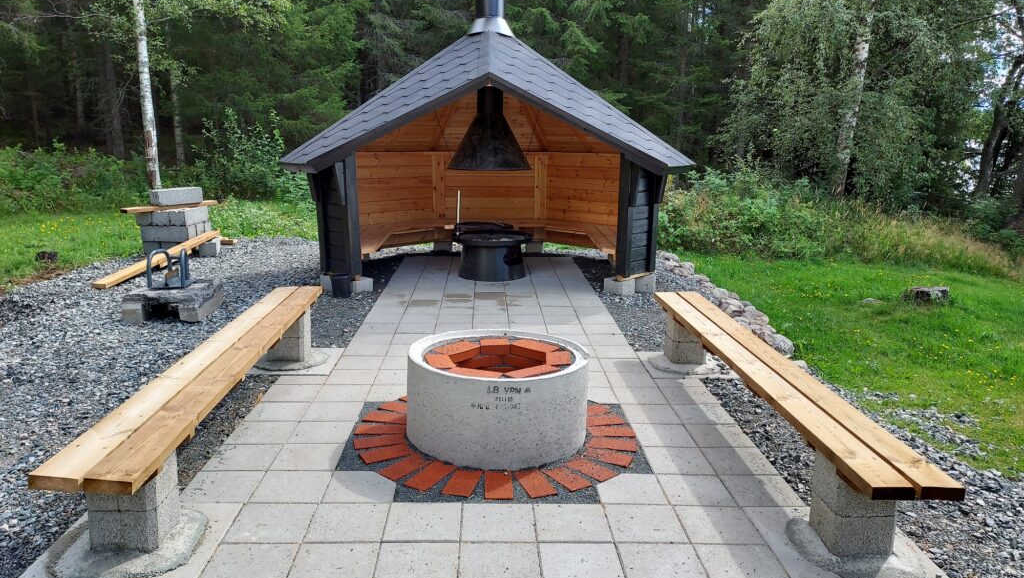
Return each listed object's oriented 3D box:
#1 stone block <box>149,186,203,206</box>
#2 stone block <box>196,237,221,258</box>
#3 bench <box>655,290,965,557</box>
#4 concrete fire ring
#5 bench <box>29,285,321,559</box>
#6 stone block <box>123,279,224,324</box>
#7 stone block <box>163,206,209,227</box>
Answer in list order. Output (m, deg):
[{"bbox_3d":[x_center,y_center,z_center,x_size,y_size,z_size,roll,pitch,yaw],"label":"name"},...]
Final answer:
[{"bbox_3d":[-4.182,-1.148,8.868,0.190,0.190,0.590,7,13,29],"label":"stone block"},{"bbox_3d":[-3.846,-0.545,9.049,0.200,0.190,0.590,-3,12,-17],"label":"stone block"},{"bbox_3d":[1.283,0.549,3.886,0.325,0.430,3.080,0,11,-2],"label":"bench"},{"bbox_3d":[-0.072,0.544,3.763,0.945,0.440,0.945,0,11,-2],"label":"concrete fire ring"},{"bbox_3d":[-1.465,0.503,3.762,0.330,0.430,3.050,0,12,-4],"label":"bench"},{"bbox_3d":[-2.856,0.118,6.006,0.600,0.200,0.700,-1,12,-7],"label":"stone block"},{"bbox_3d":[-4.003,-0.905,8.847,0.195,0.190,0.590,1,11,2],"label":"stone block"}]

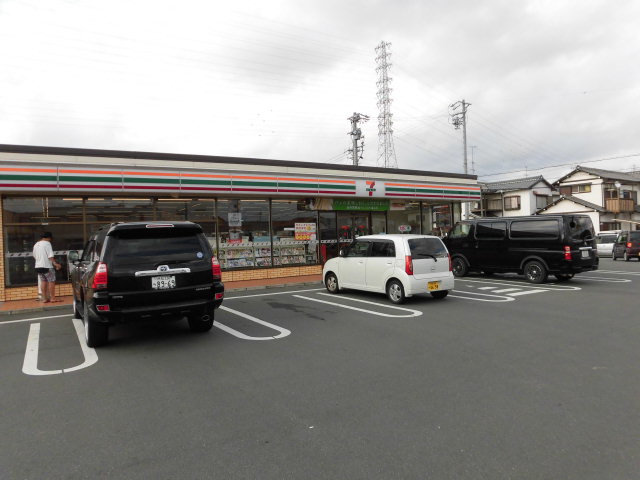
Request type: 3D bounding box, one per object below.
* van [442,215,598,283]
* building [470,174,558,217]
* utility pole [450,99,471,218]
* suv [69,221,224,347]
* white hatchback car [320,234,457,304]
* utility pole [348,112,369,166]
[{"bbox_3d":[6.078,0.217,14.224,1.700,1.970,4.700,-2,1,-37],"label":"van"},{"bbox_3d":[21.404,-3.155,50.340,4.900,7.090,8.600,-2,1,-31],"label":"building"},{"bbox_3d":[12.063,-5.441,37.274,0.900,12.470,1.900,-2,1,-31],"label":"utility pole"},{"bbox_3d":[-3.263,0.640,7.967,1.870,1.790,4.720,-2,1,-31],"label":"suv"},{"bbox_3d":[1.441,0.618,10.874,1.475,1.500,3.400,-2,1,-33],"label":"white hatchback car"},{"bbox_3d":[2.910,-4.192,33.130,1.800,10.600,1.000,-2,1,-31],"label":"utility pole"}]

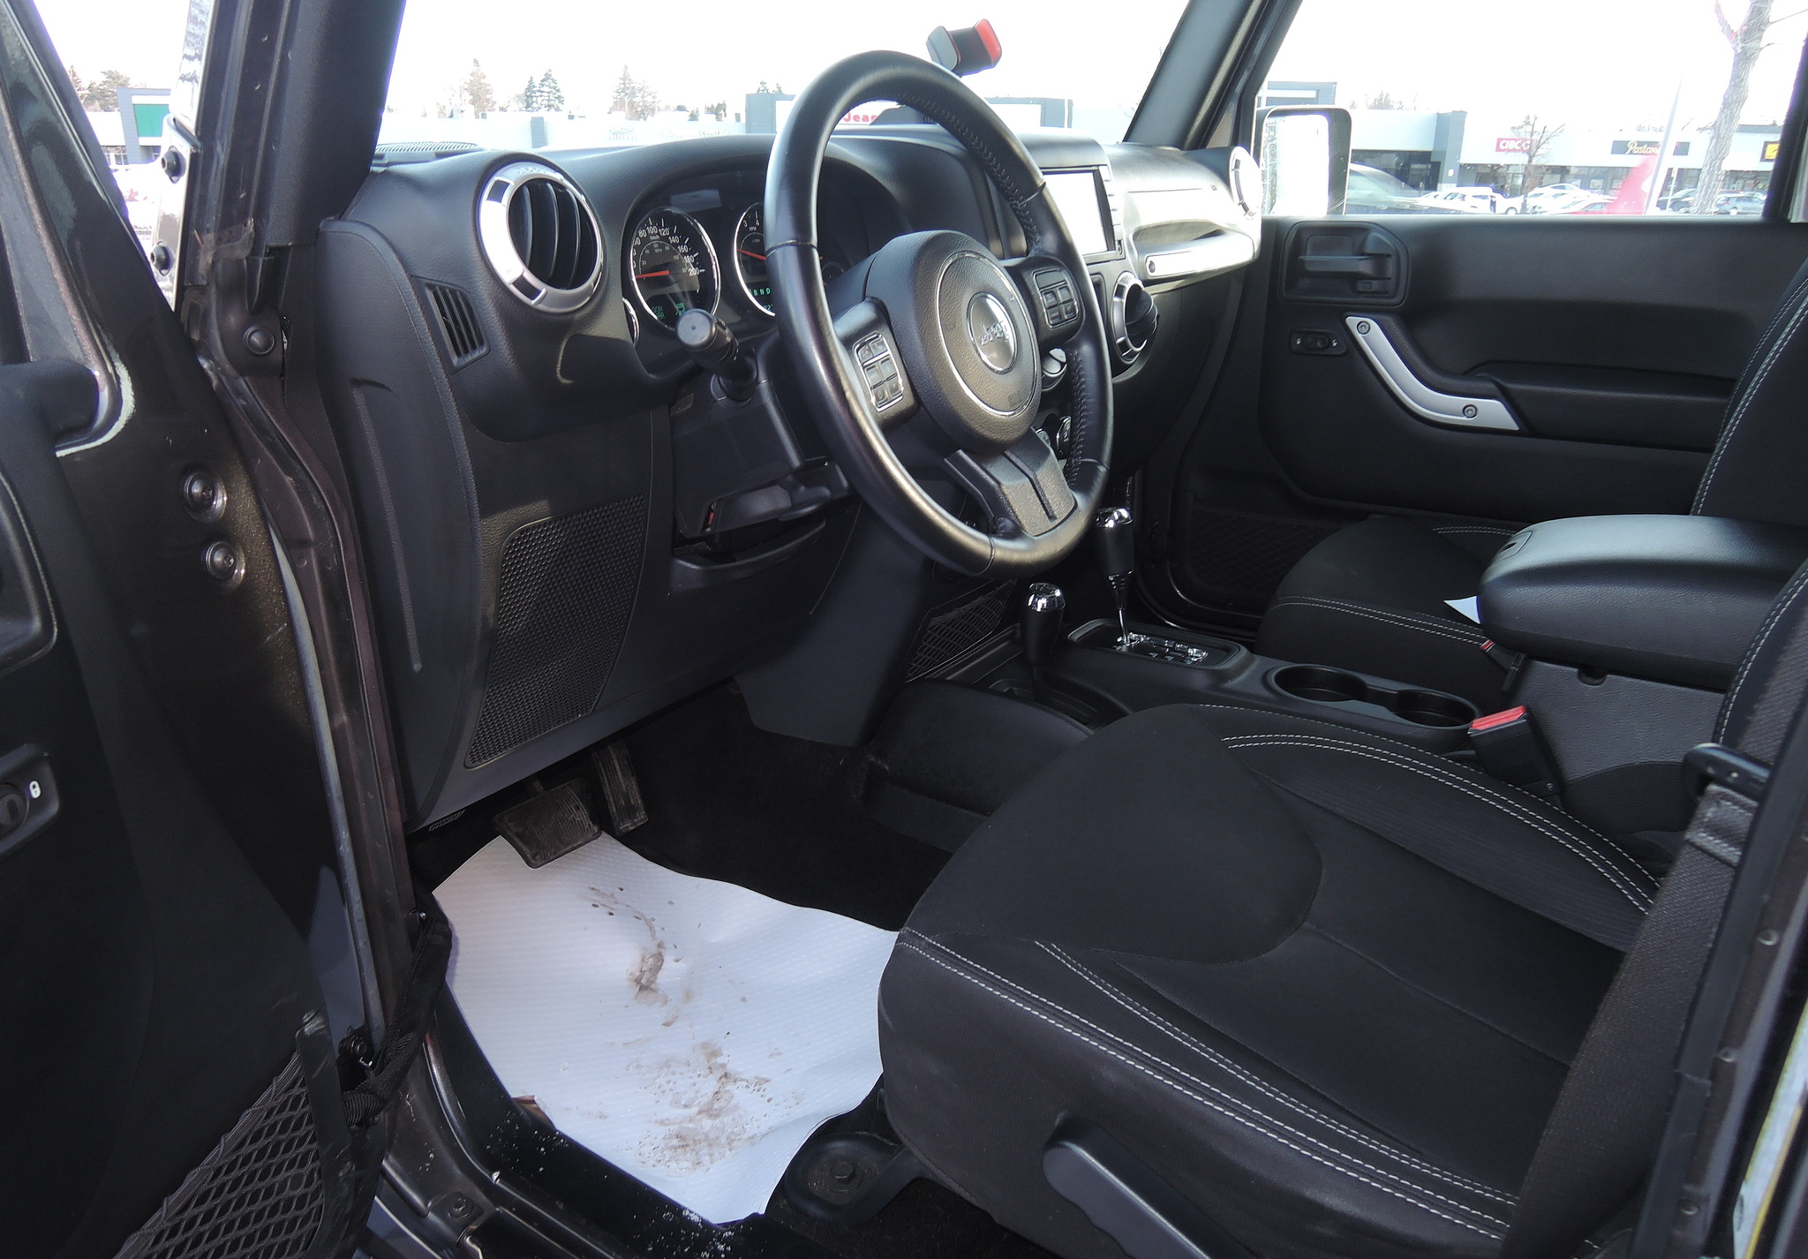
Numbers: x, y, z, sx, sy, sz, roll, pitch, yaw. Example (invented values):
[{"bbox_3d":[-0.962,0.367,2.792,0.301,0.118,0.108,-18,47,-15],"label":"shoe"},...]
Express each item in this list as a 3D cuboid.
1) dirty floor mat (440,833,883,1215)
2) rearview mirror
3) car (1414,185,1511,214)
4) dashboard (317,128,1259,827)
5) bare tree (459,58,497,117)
[{"bbox_3d":[-0.249,0.325,1.256,0.560,0.060,0.400,13,24,33],"label":"dirty floor mat"},{"bbox_3d":[0.624,-0.720,1.945,0.170,0.190,0.085,-15,24,-34],"label":"rearview mirror"},{"bbox_3d":[28.893,-22.082,65.000,4.600,1.650,1.850,8,21,23],"label":"car"},{"bbox_3d":[0.024,-0.276,1.374,0.370,0.510,1.370,13,24,33],"label":"dashboard"},{"bbox_3d":[-47.561,-55.763,140.000,4.300,15.000,4.300,-1,20,0],"label":"bare tree"}]

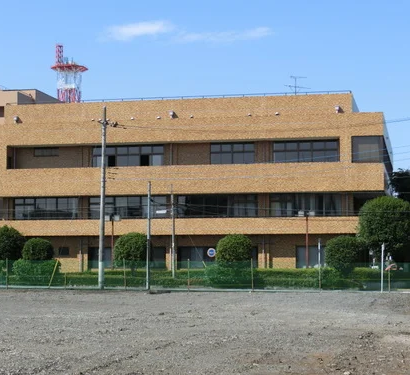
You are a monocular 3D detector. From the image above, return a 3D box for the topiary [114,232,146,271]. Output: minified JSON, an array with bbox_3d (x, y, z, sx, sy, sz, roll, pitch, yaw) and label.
[{"bbox_3d":[-4.642,4.112,63.000,2.118,2.617,2.118,0,-4,0],"label":"topiary"}]

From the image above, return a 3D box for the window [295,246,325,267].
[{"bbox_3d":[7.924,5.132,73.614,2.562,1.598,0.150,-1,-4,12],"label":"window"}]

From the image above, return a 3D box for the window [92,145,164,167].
[{"bbox_3d":[-5.894,-2.364,77.111,5.706,1.763,0.150,-1,-4,12],"label":"window"}]

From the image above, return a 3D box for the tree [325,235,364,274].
[{"bbox_3d":[8.569,4.262,62.000,2.361,2.514,2.361,-1,-4,12],"label":"tree"}]

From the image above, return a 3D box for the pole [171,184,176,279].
[{"bbox_3d":[-2.071,2.947,65.732,0.190,6.303,0.190,-2,-4,12],"label":"pole"}]

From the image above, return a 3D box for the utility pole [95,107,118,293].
[{"bbox_3d":[-5.924,0.607,60.867,1.250,11.076,0.800,0,-4,12],"label":"utility pole"}]

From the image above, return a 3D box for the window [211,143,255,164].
[{"bbox_3d":[2.118,-2.499,75.413,3.335,1.724,0.150,-1,-4,12],"label":"window"}]

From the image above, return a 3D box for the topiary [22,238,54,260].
[{"bbox_3d":[-10.571,4.051,64.000,2.089,1.646,2.089,-1,-4,12],"label":"topiary"}]

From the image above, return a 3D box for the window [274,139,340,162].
[{"bbox_3d":[7.441,-2.608,74.286,4.853,1.698,0.150,-1,-4,12],"label":"window"}]

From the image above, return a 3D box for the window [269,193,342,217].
[{"bbox_3d":[7.187,1.252,72.310,5.154,1.789,0.200,-1,-4,12],"label":"window"}]

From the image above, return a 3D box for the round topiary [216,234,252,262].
[{"bbox_3d":[1.748,3.924,62.000,2.207,2.085,2.207,-1,-4,12],"label":"round topiary"}]

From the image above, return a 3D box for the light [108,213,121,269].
[{"bbox_3d":[-6.047,3.611,67.000,1.027,3.910,0.400,-1,-4,12],"label":"light"}]

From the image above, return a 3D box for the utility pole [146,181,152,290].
[{"bbox_3d":[-3.303,2.838,59.738,0.200,6.465,0.200,0,-4,12],"label":"utility pole"}]

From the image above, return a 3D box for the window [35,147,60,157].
[{"bbox_3d":[-11.986,-2.689,76.579,2.041,0.761,0.200,-1,-4,12],"label":"window"}]

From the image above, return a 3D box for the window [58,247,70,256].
[{"bbox_3d":[-10.802,4.925,77.623,0.890,0.713,0.120,-1,-4,12],"label":"window"}]

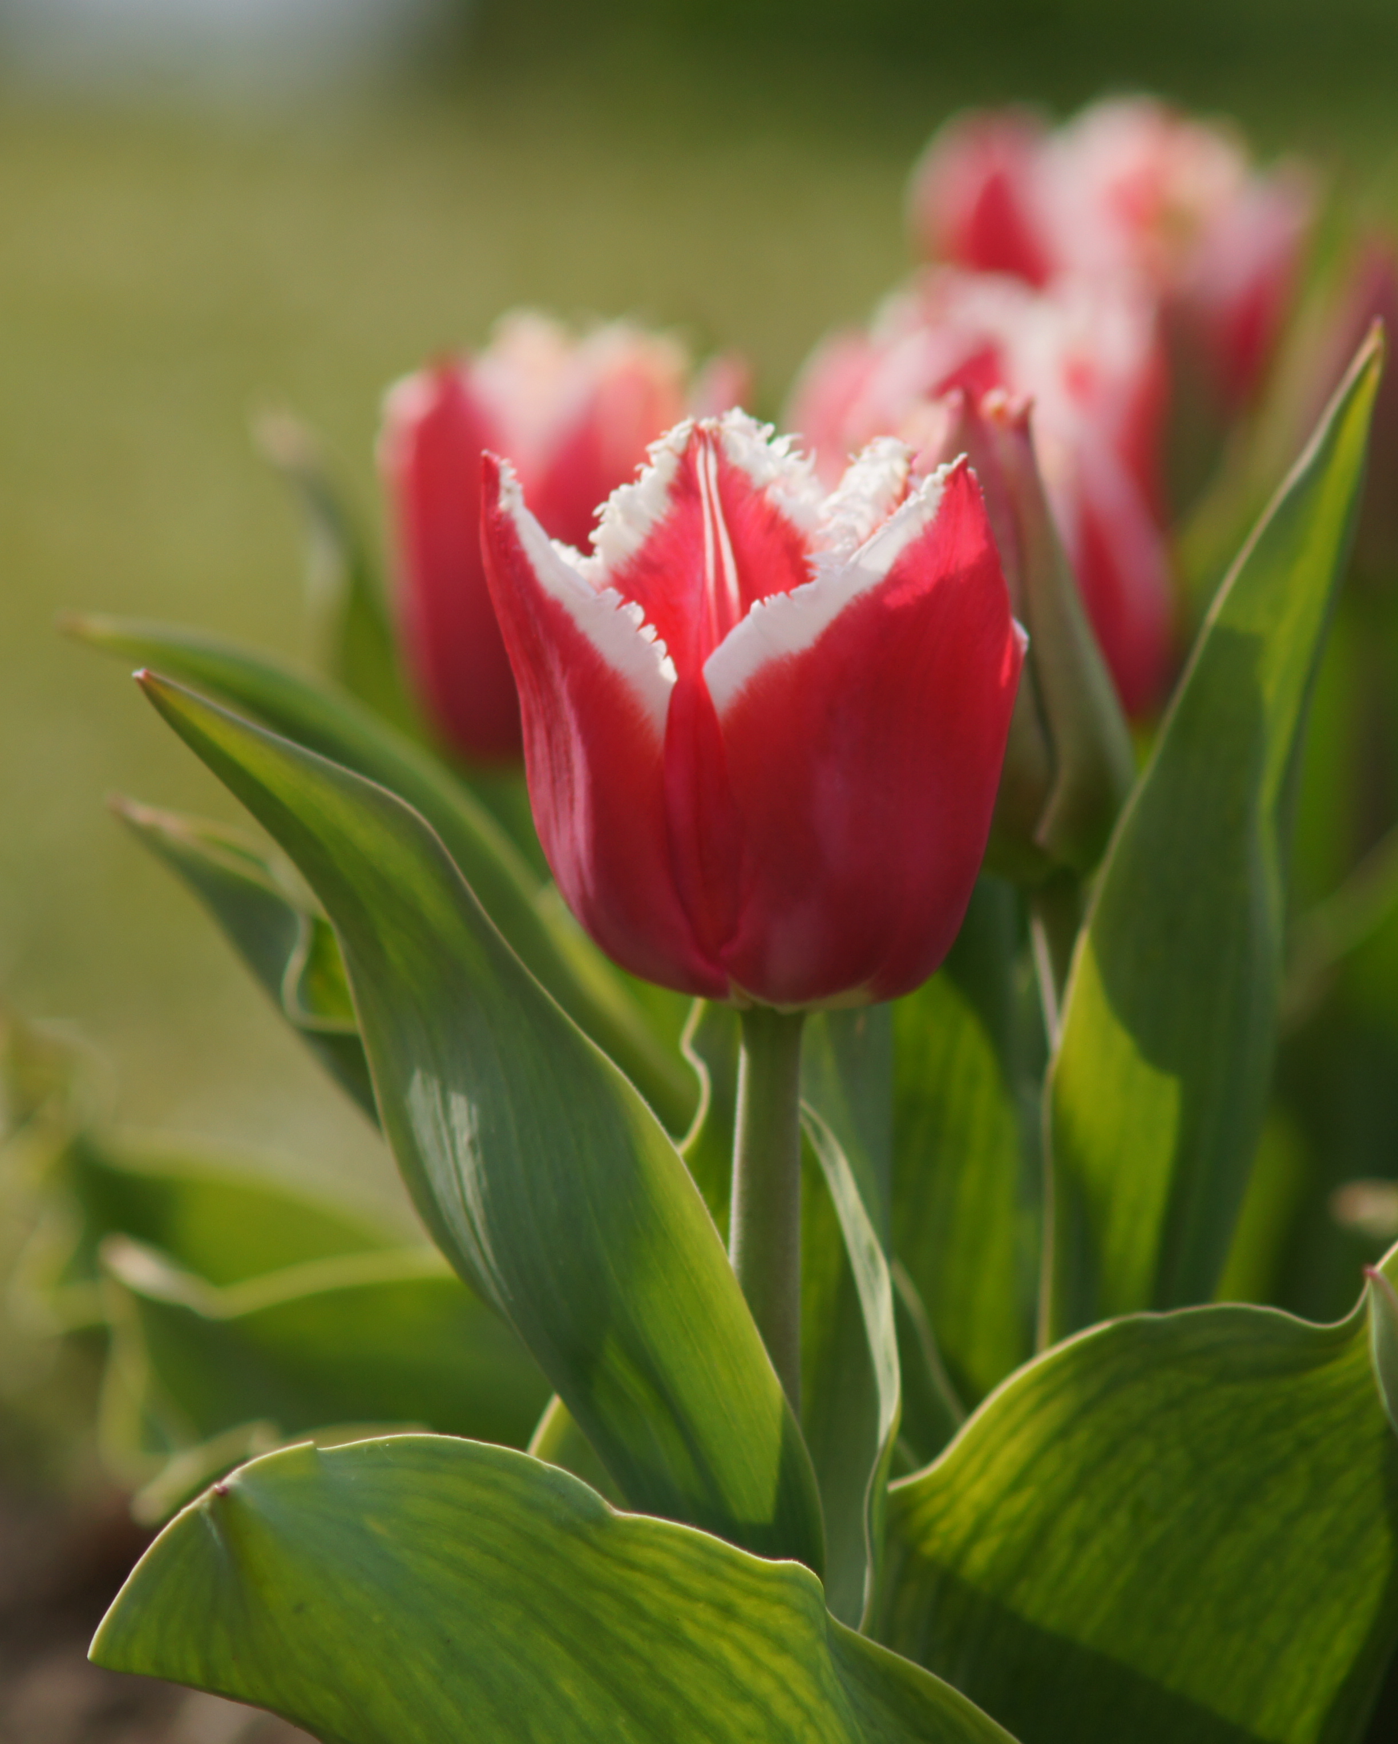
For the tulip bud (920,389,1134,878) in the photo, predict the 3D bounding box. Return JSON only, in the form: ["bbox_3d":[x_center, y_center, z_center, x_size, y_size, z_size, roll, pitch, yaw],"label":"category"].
[{"bbox_3d":[0.036,-0.026,2.470,0.023,0.053,0.024,-4,6,0],"label":"tulip bud"}]

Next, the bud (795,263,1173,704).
[{"bbox_3d":[0.033,-0.044,2.650,0.044,0.051,0.045,0,6,0],"label":"bud"}]

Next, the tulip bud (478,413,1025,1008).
[{"bbox_3d":[0.005,-0.017,2.400,0.057,0.062,0.055,0,4,0],"label":"tulip bud"}]

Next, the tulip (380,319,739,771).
[{"bbox_3d":[-0.016,-0.037,2.580,0.041,0.050,0.041,0,6,0],"label":"tulip"}]

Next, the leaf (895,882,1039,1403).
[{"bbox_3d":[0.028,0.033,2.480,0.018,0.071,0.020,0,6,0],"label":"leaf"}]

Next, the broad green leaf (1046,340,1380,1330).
[{"bbox_3d":[0.055,-0.003,2.460,0.036,0.110,0.022,0,4,0],"label":"broad green leaf"}]

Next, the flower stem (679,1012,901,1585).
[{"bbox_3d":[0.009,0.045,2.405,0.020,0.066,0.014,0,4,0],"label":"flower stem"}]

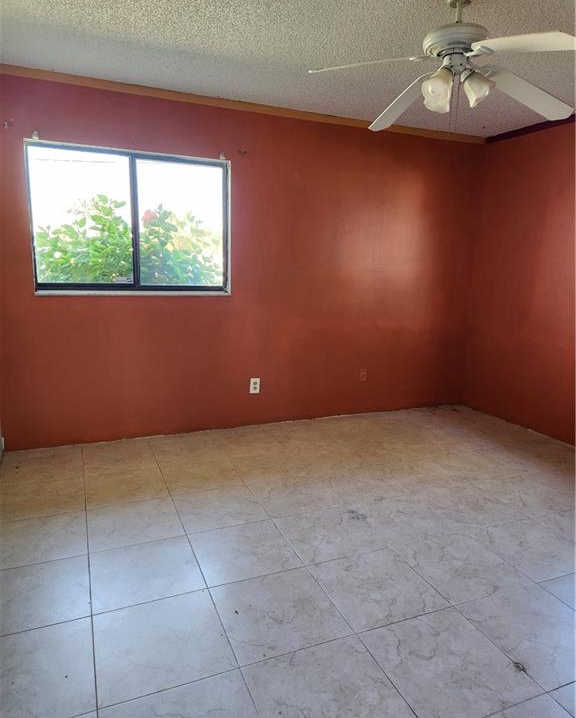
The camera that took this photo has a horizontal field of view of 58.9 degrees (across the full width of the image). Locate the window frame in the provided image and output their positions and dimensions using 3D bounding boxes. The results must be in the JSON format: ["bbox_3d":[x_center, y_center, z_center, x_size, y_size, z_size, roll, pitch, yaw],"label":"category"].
[{"bbox_3d":[-1.048,-0.933,3.560,1.340,0.970,0.100,-3,12,-23],"label":"window frame"}]

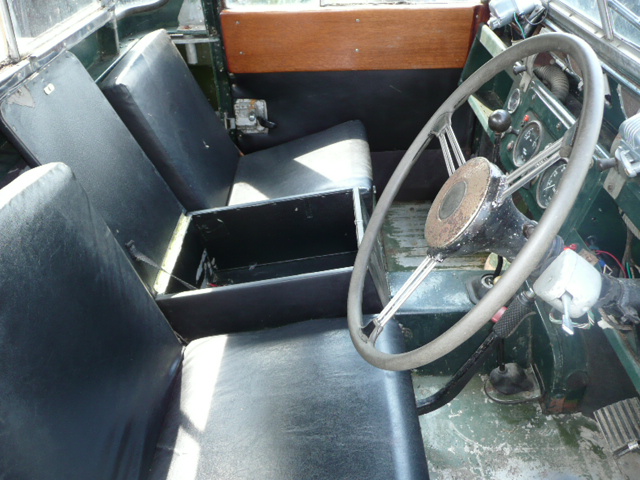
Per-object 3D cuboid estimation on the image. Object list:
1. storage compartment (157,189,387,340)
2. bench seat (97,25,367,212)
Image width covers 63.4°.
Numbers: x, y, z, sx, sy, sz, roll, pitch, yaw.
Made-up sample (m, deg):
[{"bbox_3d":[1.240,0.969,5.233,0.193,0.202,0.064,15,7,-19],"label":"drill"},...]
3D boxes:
[{"bbox_3d":[-0.095,0.074,1.313,0.505,0.210,0.327,-9,36,6],"label":"storage compartment"},{"bbox_3d":[-0.191,-0.314,1.524,0.654,0.479,0.462,-1,36,0],"label":"bench seat"}]

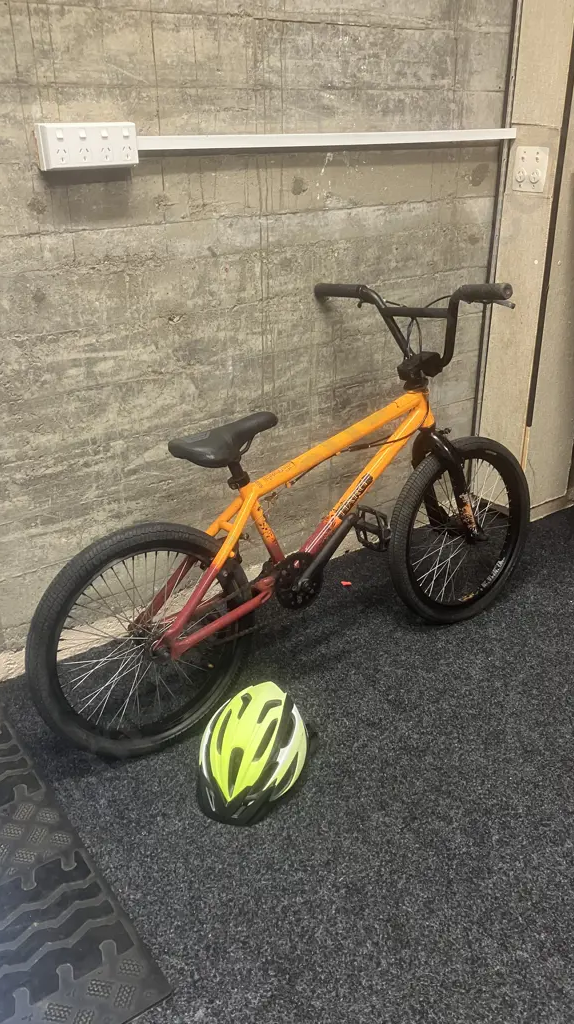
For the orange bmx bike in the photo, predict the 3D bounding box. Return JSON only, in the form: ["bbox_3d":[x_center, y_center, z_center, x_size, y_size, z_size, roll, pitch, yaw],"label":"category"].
[{"bbox_3d":[0.070,-0.024,1.851,1.378,0.885,0.645,-16,22,-29],"label":"orange bmx bike"}]

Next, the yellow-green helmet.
[{"bbox_3d":[-0.069,0.455,1.667,0.210,0.165,0.315,5,26,12],"label":"yellow-green helmet"}]

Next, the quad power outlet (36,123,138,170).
[{"bbox_3d":[-0.400,-0.740,1.677,0.203,0.081,0.038,-18,30,-32],"label":"quad power outlet"}]

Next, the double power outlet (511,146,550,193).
[{"bbox_3d":[0.691,-0.970,2.349,0.020,0.117,0.113,-18,30,-32],"label":"double power outlet"}]

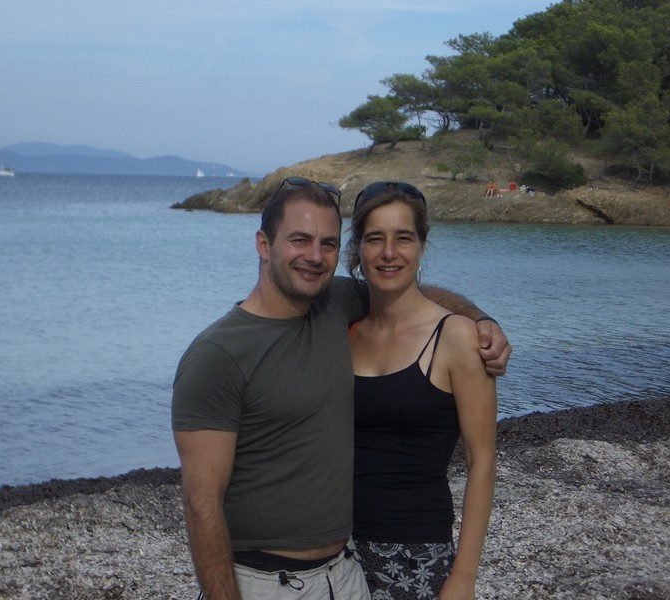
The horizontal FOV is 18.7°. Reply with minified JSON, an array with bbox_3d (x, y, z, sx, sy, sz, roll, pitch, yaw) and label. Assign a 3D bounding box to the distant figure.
[{"bbox_3d":[7.864,-5.567,102.000,0.500,0.930,0.720,2,4,15],"label":"distant figure"}]

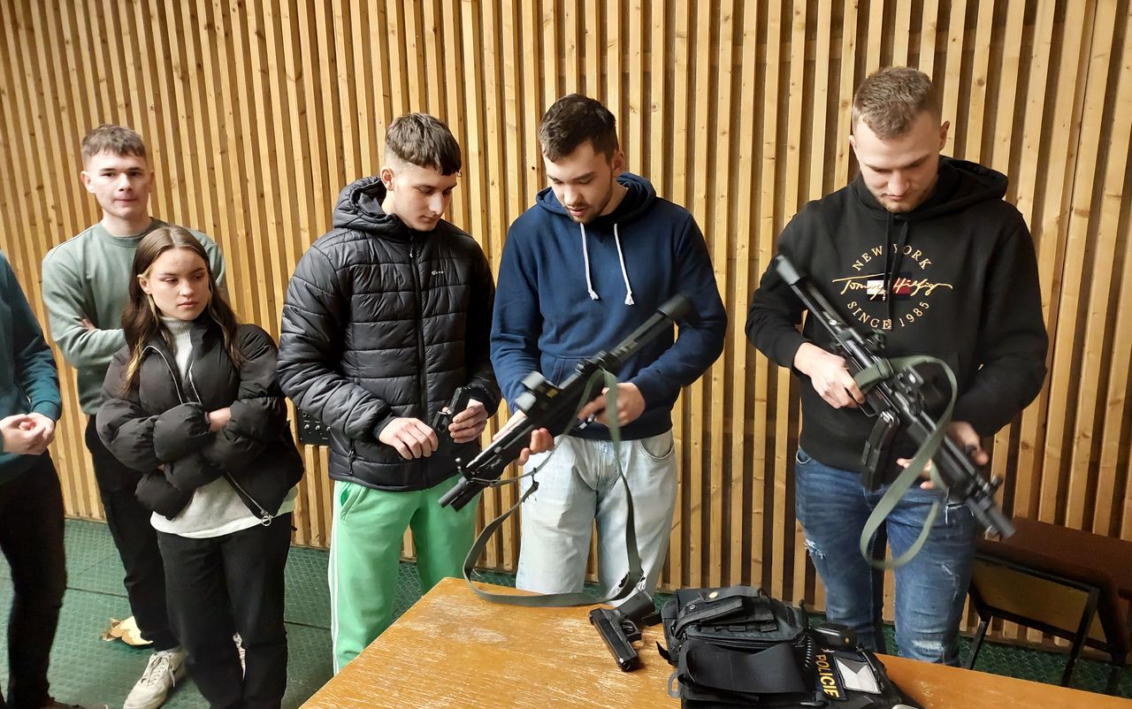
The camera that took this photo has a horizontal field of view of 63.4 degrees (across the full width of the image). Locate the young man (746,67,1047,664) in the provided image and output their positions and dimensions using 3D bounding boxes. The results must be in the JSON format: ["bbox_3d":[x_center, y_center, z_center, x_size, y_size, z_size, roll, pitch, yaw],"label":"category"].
[{"bbox_3d":[0.668,0.336,1.974,0.590,1.840,0.470,4,16,17],"label":"young man"}]

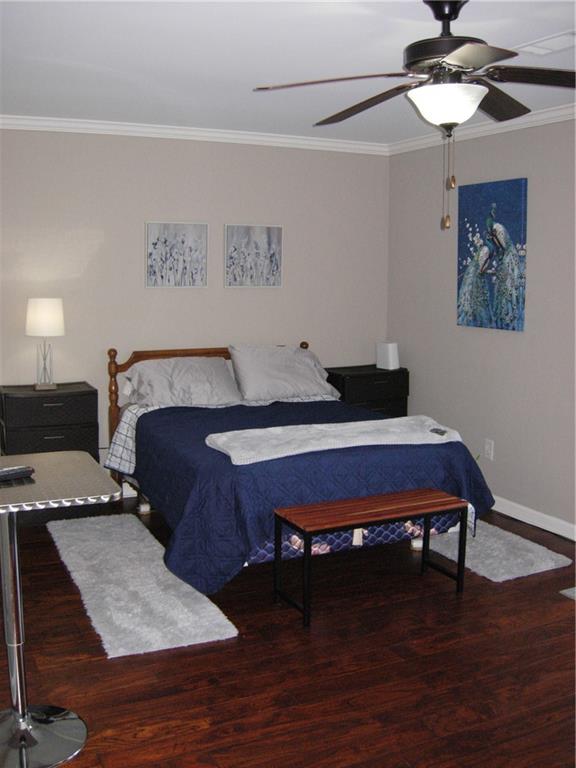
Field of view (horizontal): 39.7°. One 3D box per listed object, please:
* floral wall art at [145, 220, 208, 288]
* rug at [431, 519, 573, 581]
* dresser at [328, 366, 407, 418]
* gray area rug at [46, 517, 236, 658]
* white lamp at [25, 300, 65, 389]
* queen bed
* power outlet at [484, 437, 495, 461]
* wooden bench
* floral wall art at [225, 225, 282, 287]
[{"bbox_3d":[-0.727,-0.845,5.266,0.433,0.428,0.031,-4,9,-26],"label":"floral wall art"},{"bbox_3d":[0.853,0.835,4.815,0.554,0.028,1.844,-4,9,-26],"label":"rug"},{"bbox_3d":[0.538,0.302,5.788,0.543,0.817,0.398,-4,9,-26],"label":"dresser"},{"bbox_3d":[-0.838,0.936,4.025,0.558,0.028,1.851,-4,9,-26],"label":"gray area rug"},{"bbox_3d":[-1.433,-0.235,4.722,0.226,0.537,0.229,-4,9,-26],"label":"white lamp"},{"bbox_3d":[-0.052,0.358,4.695,1.691,1.013,1.905,-4,9,-26],"label":"queen bed"},{"bbox_3d":[1.286,0.426,5.115,0.012,0.120,0.074,-4,9,-26],"label":"power outlet"},{"bbox_3d":[0.393,0.784,3.683,0.880,0.450,0.306,-4,9,-26],"label":"wooden bench"},{"bbox_3d":[-0.234,-0.878,5.514,0.433,0.428,0.031,-4,9,-26],"label":"floral wall art"}]

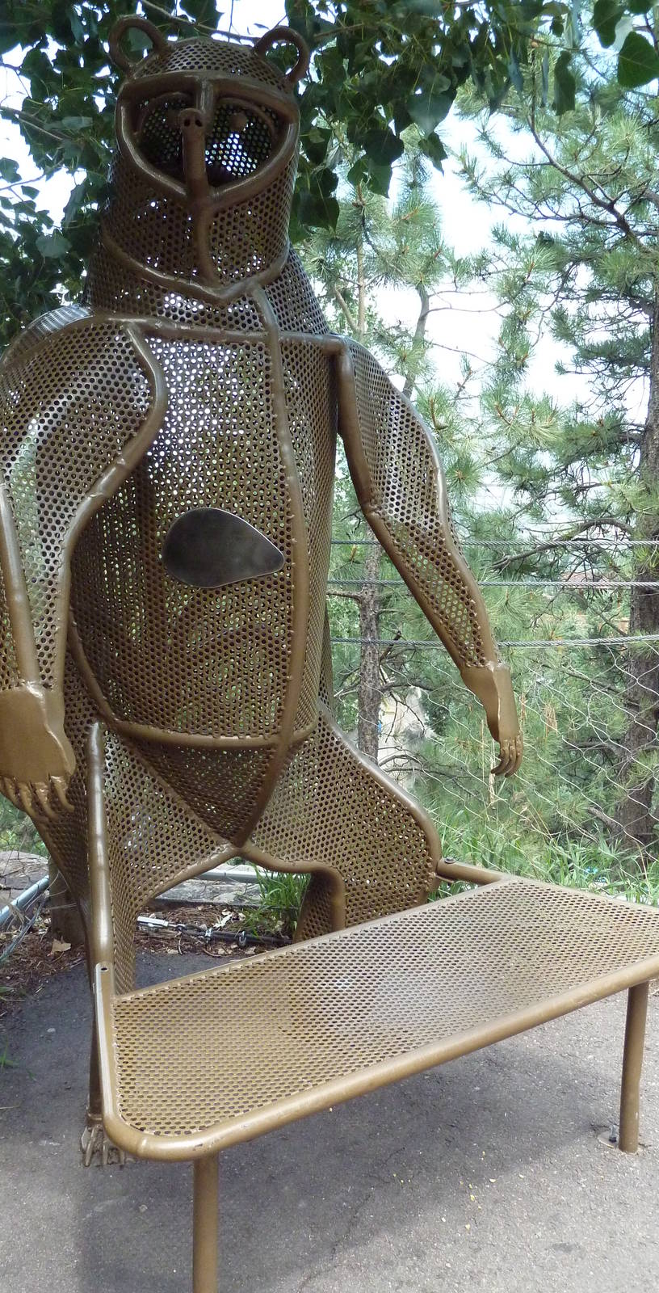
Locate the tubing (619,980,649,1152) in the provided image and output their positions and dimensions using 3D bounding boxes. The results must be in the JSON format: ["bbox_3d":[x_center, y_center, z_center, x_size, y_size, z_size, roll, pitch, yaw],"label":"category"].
[{"bbox_3d":[0.576,0.790,2.472,0.036,0.352,0.036,1,12,0],"label":"tubing"}]

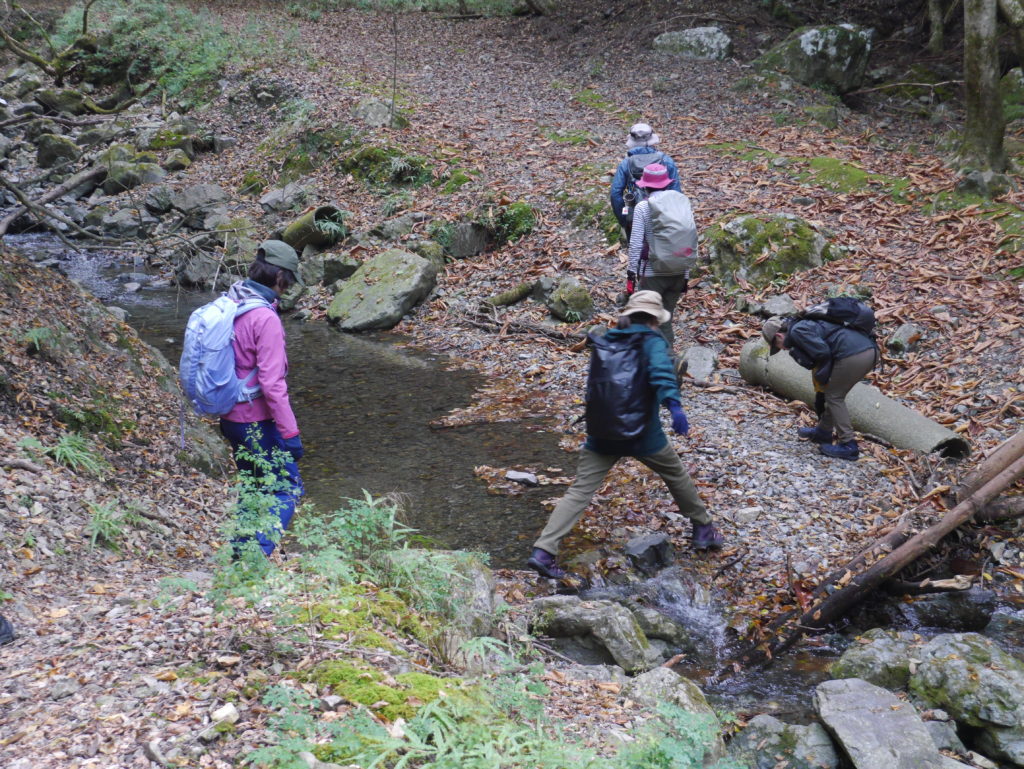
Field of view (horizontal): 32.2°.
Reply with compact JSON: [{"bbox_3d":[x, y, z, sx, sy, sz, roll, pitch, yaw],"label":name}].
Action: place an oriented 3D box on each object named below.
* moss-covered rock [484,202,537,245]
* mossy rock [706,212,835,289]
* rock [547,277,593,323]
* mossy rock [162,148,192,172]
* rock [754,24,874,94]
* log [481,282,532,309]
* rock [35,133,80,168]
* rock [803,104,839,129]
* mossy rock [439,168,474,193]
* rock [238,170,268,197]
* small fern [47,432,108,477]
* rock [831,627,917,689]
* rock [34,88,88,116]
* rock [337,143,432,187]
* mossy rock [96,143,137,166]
[{"bbox_3d":[-0.005,-1.597,17.500,0.520,0.380,0.420,0,12,0],"label":"moss-covered rock"},{"bbox_3d":[2.370,-1.239,16.300,1.117,0.559,0.850,2,13,8],"label":"mossy rock"},{"bbox_3d":[0.491,-0.713,14.900,0.400,0.330,0.360,0,15,2],"label":"rock"},{"bbox_3d":[-4.012,-2.687,21.300,0.360,0.260,0.320,-3,15,-10],"label":"mossy rock"},{"bbox_3d":[4.017,-4.301,23.500,1.520,0.850,1.150,2,15,9],"label":"rock"},{"bbox_3d":[-0.014,-0.813,16.025,0.110,0.100,0.715,9,19,35],"label":"log"},{"bbox_3d":[-5.682,-2.925,22.200,0.570,0.420,0.460,-4,15,-14],"label":"rock"},{"bbox_3d":[3.857,-3.352,22.200,0.430,0.267,0.380,2,13,10],"label":"rock"},{"bbox_3d":[-0.612,-2.253,19.600,0.392,0.228,0.340,0,13,-2],"label":"mossy rock"},{"bbox_3d":[-2.810,-2.186,19.300,0.313,0.246,0.300,-2,13,-8],"label":"rock"},{"bbox_3d":[-2.174,0.349,8.900,0.281,0.160,0.280,-3,13,-14],"label":"small fern"},{"bbox_3d":[1.812,1.388,8.900,0.470,0.280,0.400,3,15,12],"label":"rock"},{"bbox_3d":[-6.393,-4.002,25.200,0.760,0.400,0.600,-4,15,-14],"label":"rock"},{"bbox_3d":[-1.416,-2.447,19.900,1.028,0.422,0.650,-1,13,-4],"label":"rock"},{"bbox_3d":[-4.900,-2.837,22.000,0.500,0.340,0.420,-3,15,-12],"label":"mossy rock"}]

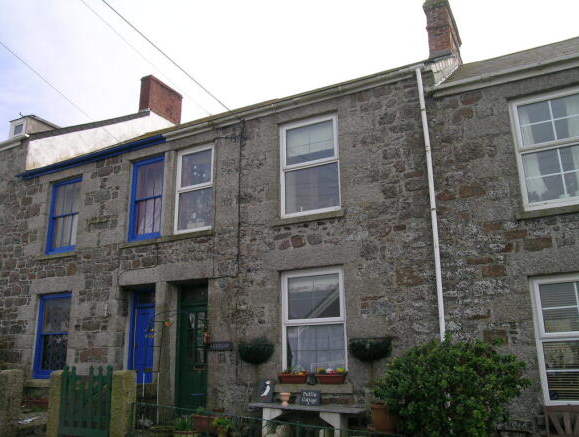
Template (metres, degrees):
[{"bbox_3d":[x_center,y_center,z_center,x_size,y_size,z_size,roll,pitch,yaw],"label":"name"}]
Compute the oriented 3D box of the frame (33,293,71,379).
[{"bbox_3d":[-4.733,2.370,10.574,1.000,1.670,0.090,-9,-17,25],"label":"frame"}]

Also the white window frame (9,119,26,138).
[{"bbox_3d":[-6.802,-2.272,13.116,0.630,0.470,0.090,-9,-17,25],"label":"white window frame"}]

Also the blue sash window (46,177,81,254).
[{"bbox_3d":[-4.994,-0.060,11.742,1.065,1.680,0.105,-9,-17,27],"label":"blue sash window"}]

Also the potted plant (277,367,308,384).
[{"bbox_3d":[0.083,2.432,8.101,0.488,0.247,0.180,-9,-17,27],"label":"potted plant"}]

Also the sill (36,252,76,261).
[{"bbox_3d":[-4.988,0.817,11.381,1.252,0.112,0.188,-9,-17,27],"label":"sill"}]

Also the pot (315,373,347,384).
[{"bbox_3d":[0.652,2.397,7.794,0.488,0.135,0.180,-9,-17,27],"label":"pot"}]

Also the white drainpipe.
[{"bbox_3d":[2.050,0.075,7.410,0.080,5.010,0.090,-9,-17,25],"label":"white drainpipe"}]

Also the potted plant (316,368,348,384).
[{"bbox_3d":[0.651,2.354,7.806,0.488,0.225,0.180,-9,-17,27],"label":"potted plant"}]

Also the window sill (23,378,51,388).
[{"bbox_3d":[-4.741,3.215,10.250,1.270,0.120,0.190,-9,-17,25],"label":"window sill"}]

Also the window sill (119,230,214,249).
[{"bbox_3d":[-2.284,0.406,9.707,2.180,0.110,0.190,-9,-17,25],"label":"window sill"}]

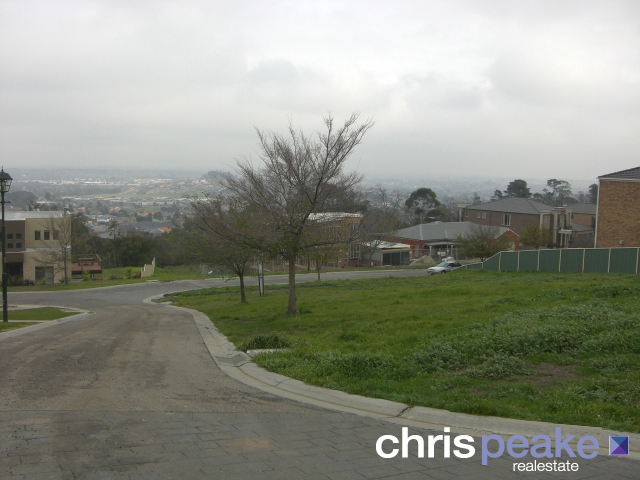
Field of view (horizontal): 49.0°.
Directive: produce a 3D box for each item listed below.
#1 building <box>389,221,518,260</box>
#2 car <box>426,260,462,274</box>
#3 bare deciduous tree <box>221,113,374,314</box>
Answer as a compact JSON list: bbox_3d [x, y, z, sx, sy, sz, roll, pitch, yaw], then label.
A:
[{"bbox_3d":[18.104,-0.189,96.000,15.500,4.600,10.800,-3,6,-32],"label":"building"},{"bbox_3d":[13.797,3.014,74.000,4.650,1.430,1.780,-2,6,-28],"label":"car"},{"bbox_3d":[-0.640,-0.700,20.030,4.400,5.750,4.400,1,5,0],"label":"bare deciduous tree"}]

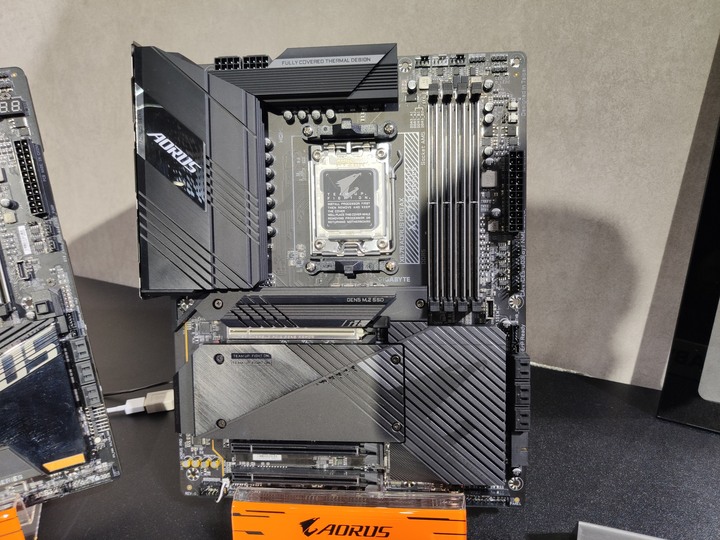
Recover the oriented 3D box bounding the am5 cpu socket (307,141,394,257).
[{"bbox_3d":[-0.006,-0.047,0.364,0.055,0.074,0.007,0,3,6],"label":"am5 cpu socket"}]

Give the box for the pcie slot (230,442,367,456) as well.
[{"bbox_3d":[-0.042,0.122,0.375,0.092,0.008,0.011,0,3,6],"label":"pcie slot"}]

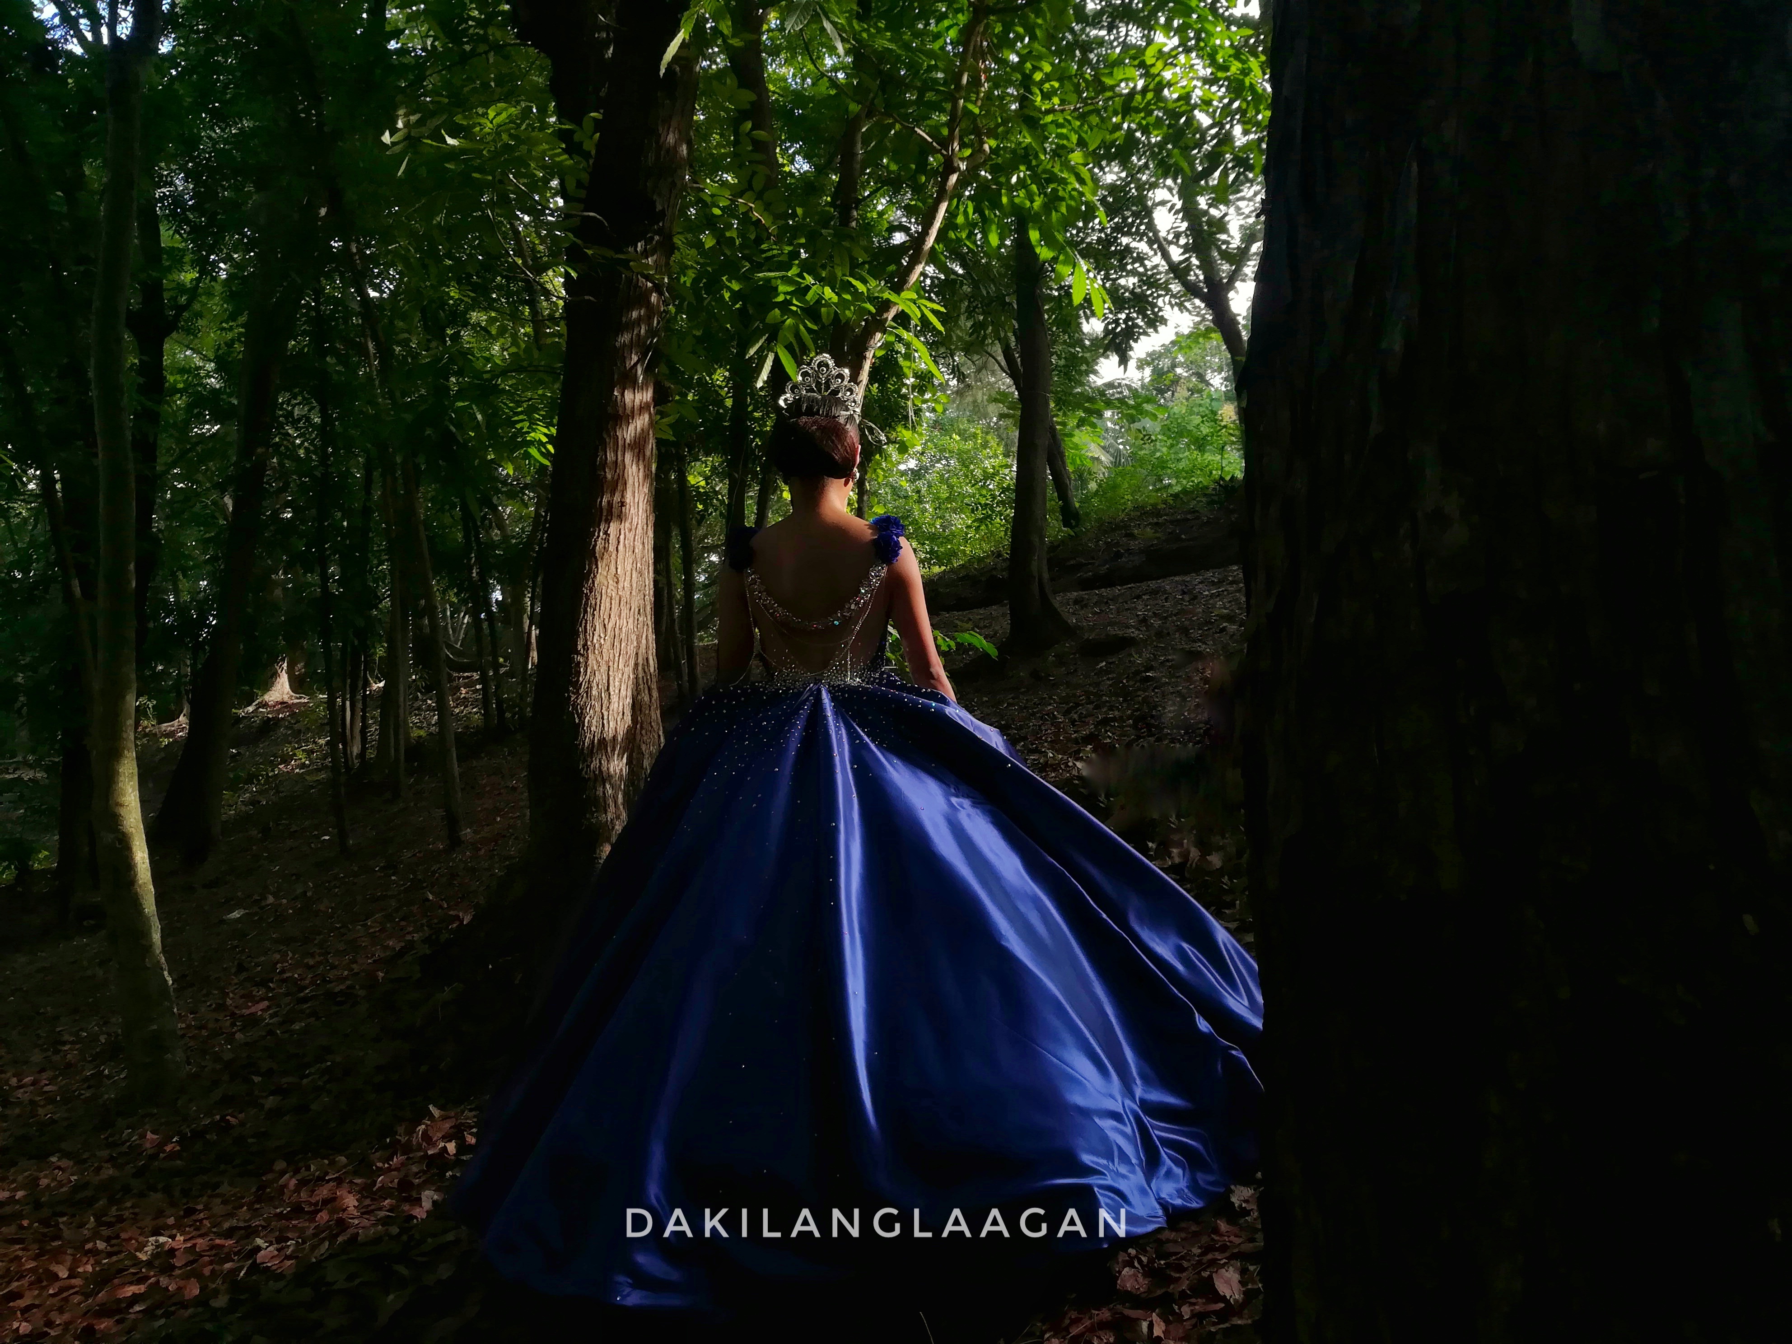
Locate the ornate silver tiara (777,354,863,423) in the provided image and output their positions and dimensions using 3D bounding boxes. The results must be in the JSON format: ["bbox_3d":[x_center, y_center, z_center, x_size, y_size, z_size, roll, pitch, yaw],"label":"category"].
[{"bbox_3d":[-0.156,-0.581,2.750,0.170,0.135,0.130,1,3,15],"label":"ornate silver tiara"}]

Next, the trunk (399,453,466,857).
[{"bbox_3d":[-2.317,-0.125,6.700,0.130,2.000,0.130,-7,2,0],"label":"trunk"}]

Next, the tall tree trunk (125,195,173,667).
[{"bbox_3d":[-5.161,-1.664,9.300,0.220,3.260,0.220,2,2,0],"label":"tall tree trunk"}]

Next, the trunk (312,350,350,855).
[{"bbox_3d":[-2.854,-0.350,6.800,0.110,2.550,0.110,-3,2,0],"label":"trunk"}]

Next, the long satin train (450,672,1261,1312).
[{"bbox_3d":[-0.030,0.510,2.720,1.600,1.020,1.250,0,3,0],"label":"long satin train"}]

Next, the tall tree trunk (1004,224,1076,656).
[{"bbox_3d":[0.993,-1.640,9.500,0.400,3.050,0.400,-1,2,0],"label":"tall tree trunk"}]

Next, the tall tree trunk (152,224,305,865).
[{"bbox_3d":[-3.391,-0.653,6.900,0.300,3.310,0.300,8,2,0],"label":"tall tree trunk"}]

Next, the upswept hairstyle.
[{"bbox_3d":[-0.166,-0.460,2.720,0.175,0.155,0.190,1,3,15],"label":"upswept hairstyle"}]

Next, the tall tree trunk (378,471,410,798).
[{"bbox_3d":[-3.058,-0.226,8.200,0.160,2.000,0.160,-2,2,0],"label":"tall tree trunk"}]

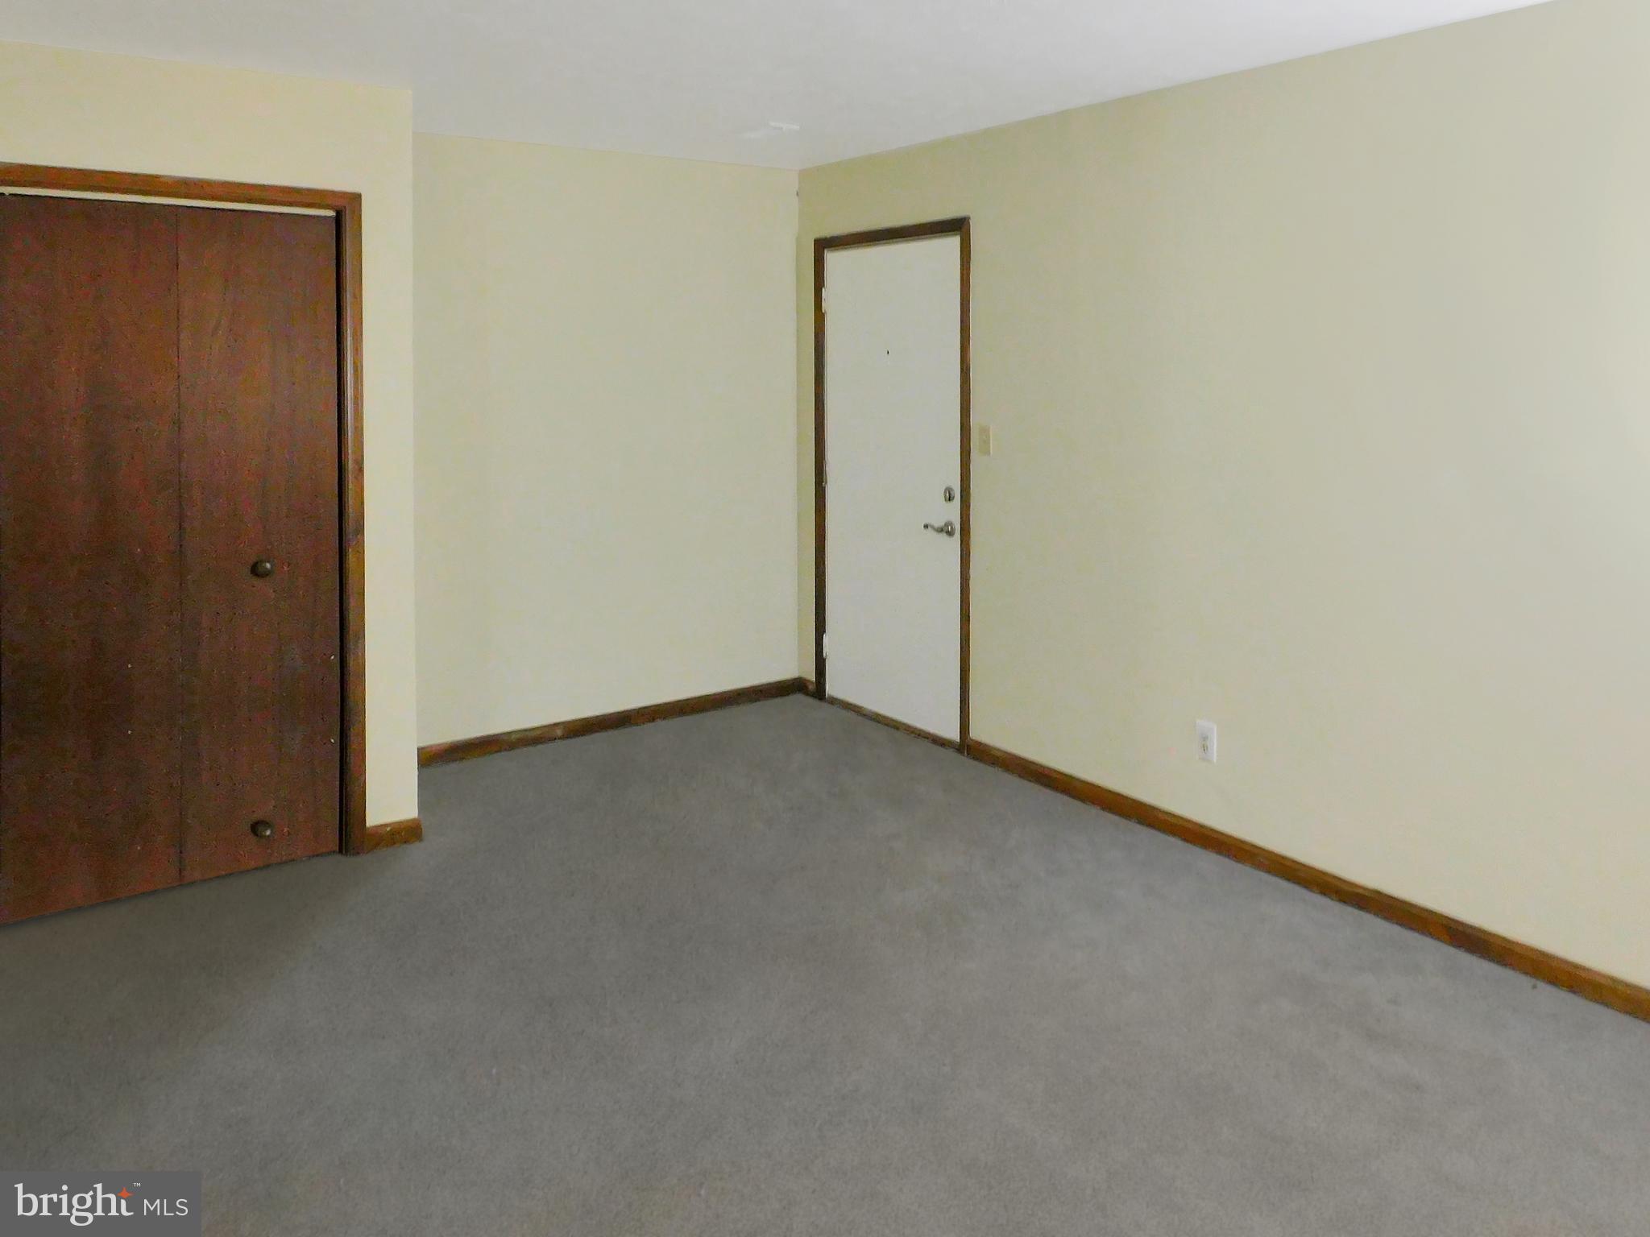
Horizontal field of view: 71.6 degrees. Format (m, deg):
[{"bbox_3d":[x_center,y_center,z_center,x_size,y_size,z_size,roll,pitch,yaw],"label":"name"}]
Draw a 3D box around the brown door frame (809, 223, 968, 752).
[{"bbox_3d":[0.297,-0.578,5.018,0.120,2.150,1.000,-9,15,-37],"label":"brown door frame"}]

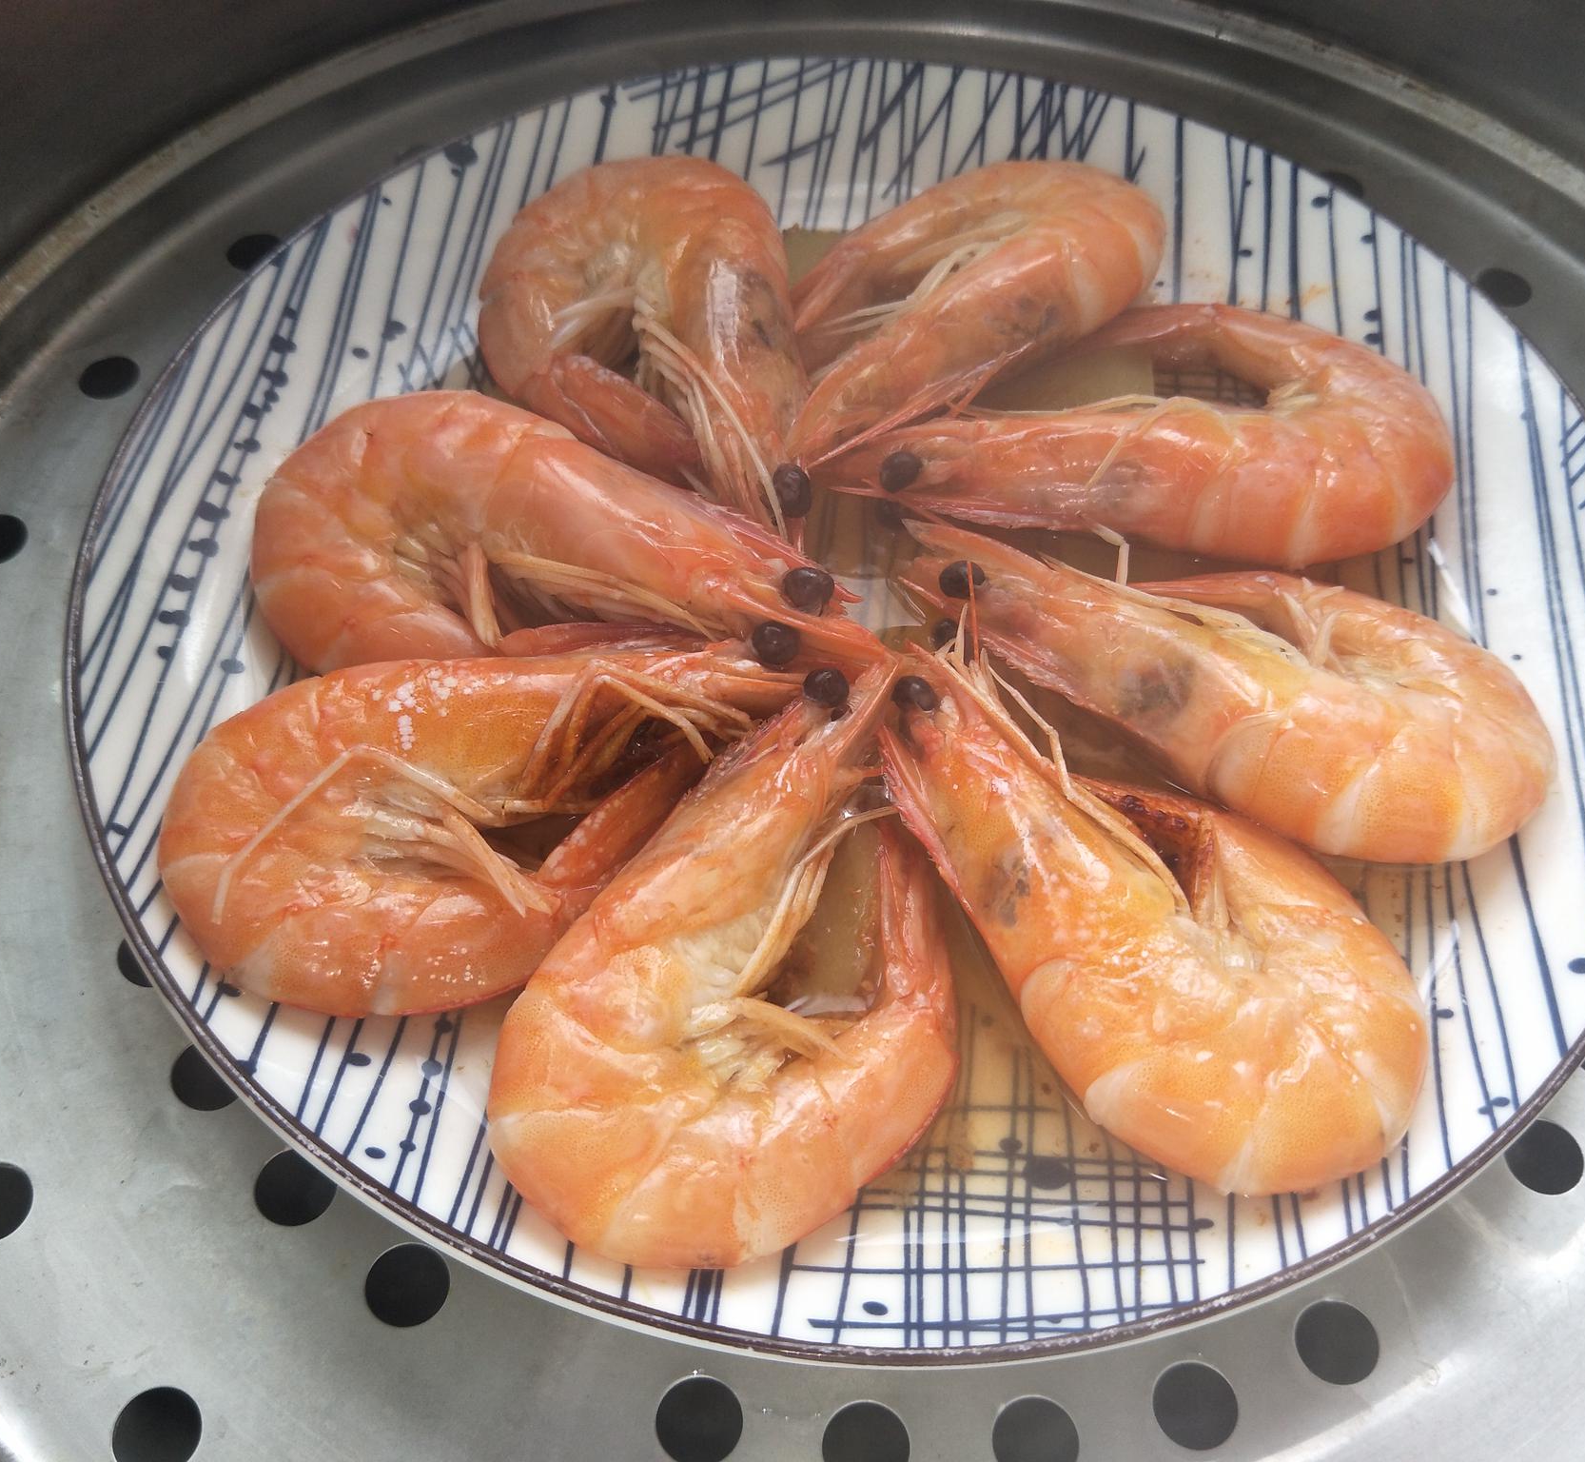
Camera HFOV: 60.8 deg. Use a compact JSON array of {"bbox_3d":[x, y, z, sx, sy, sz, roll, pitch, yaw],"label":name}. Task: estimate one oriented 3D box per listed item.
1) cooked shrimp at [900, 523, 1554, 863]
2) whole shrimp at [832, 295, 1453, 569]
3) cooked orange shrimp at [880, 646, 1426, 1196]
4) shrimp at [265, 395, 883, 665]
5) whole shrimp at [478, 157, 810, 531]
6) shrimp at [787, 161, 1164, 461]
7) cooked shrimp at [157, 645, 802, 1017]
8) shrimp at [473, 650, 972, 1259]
[{"bbox_3d":[0.054,-0.010,0.180,0.089,0.020,0.038,27,61,15],"label":"cooked shrimp"},{"bbox_3d":[0.051,-0.046,0.203,0.091,0.020,0.046,5,58,3],"label":"whole shrimp"},{"bbox_3d":[0.038,0.019,0.162,0.041,0.020,0.080,-36,65,-21],"label":"cooked orange shrimp"},{"bbox_3d":[-0.030,-0.023,0.188,0.089,0.020,0.048,12,59,7],"label":"shrimp"},{"bbox_3d":[-0.023,-0.061,0.211,0.051,0.020,0.078,-6,58,-4],"label":"whole shrimp"},{"bbox_3d":[0.025,-0.070,0.217,0.079,0.020,0.040,-30,63,-18],"label":"shrimp"},{"bbox_3d":[-0.037,0.011,0.166,0.079,0.020,0.047,-5,58,-3],"label":"cooked shrimp"},{"bbox_3d":[0.001,0.022,0.141,0.038,0.022,0.068,33,63,18],"label":"shrimp"}]

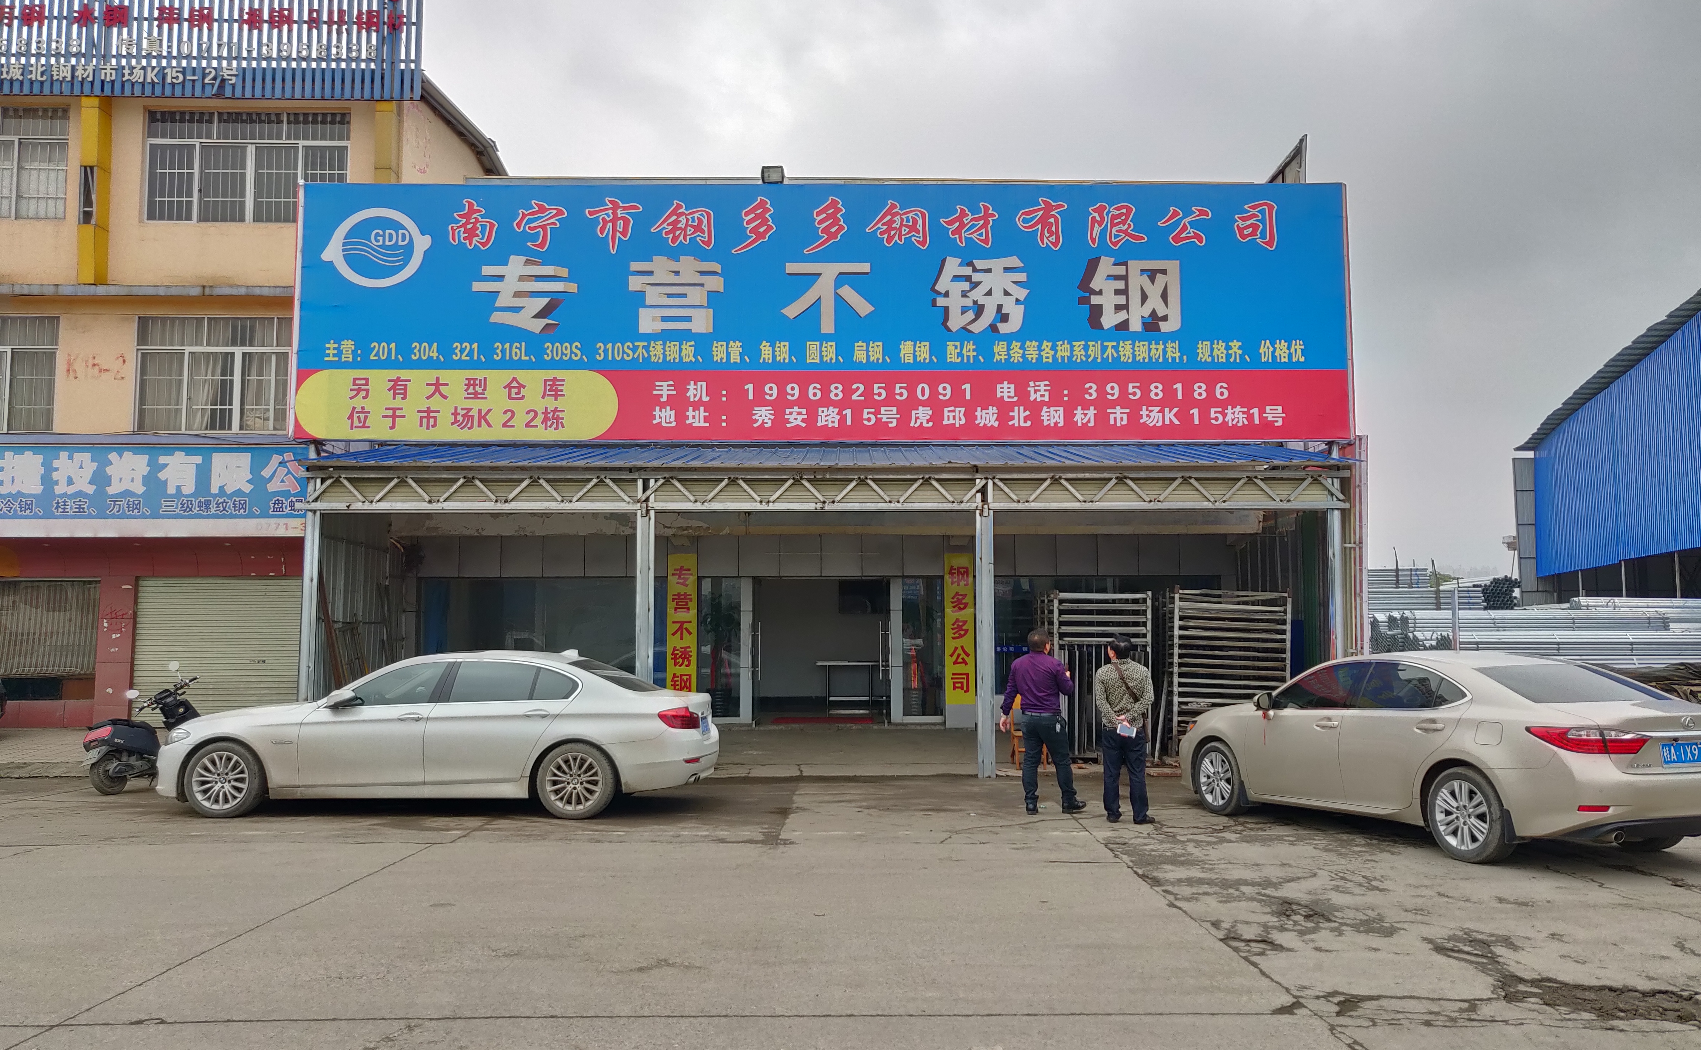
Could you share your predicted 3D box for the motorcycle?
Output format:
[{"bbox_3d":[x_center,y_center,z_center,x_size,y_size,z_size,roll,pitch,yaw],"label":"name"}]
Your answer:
[{"bbox_3d":[-7.312,2.138,12.946,0.720,1.260,1.740,-1,-5,17],"label":"motorcycle"}]

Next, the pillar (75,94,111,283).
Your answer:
[{"bbox_3d":[-12.012,-5.298,19.535,0.285,3.092,0.350,0,-5,0],"label":"pillar"}]

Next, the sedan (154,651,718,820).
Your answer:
[{"bbox_3d":[-3.791,1.915,11.669,5.050,1.485,1.910,0,-5,1],"label":"sedan"}]

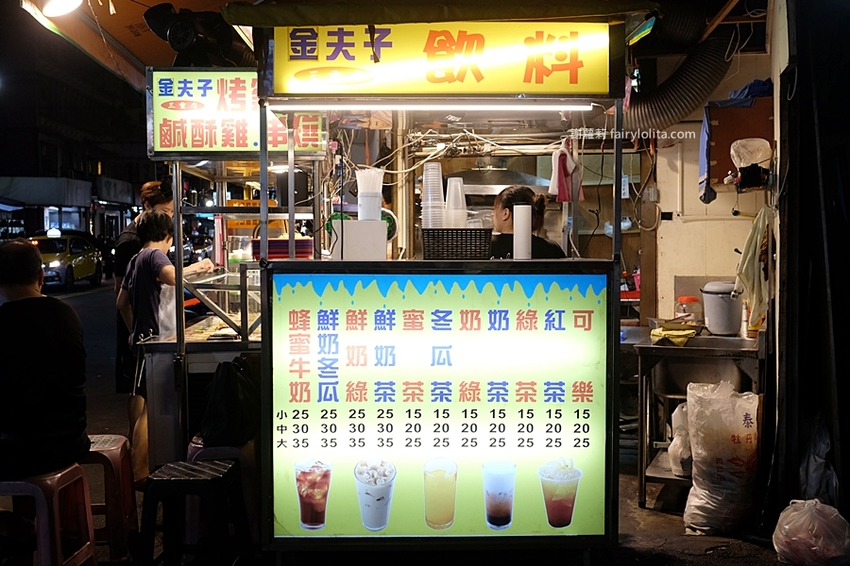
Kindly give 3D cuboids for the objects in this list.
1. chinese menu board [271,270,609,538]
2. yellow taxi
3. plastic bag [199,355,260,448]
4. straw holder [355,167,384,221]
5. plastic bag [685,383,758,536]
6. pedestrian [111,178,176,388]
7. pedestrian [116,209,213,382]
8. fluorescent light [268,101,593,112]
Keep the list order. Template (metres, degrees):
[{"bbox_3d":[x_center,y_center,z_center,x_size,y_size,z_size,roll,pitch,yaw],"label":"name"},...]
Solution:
[{"bbox_3d":[0.057,0.447,3.060,1.224,0.975,0.080,0,2,-2],"label":"chinese menu board"},{"bbox_3d":[-11.673,-0.682,26.200,1.750,1.580,4.450,0,2,-6],"label":"yellow taxi"},{"bbox_3d":[-0.881,0.530,3.760,0.290,0.420,0.210,0,2,-6],"label":"plastic bag"},{"bbox_3d":[-0.215,-0.347,3.200,0.112,0.200,0.112,0,2,-2],"label":"straw holder"},{"bbox_3d":[1.408,0.821,3.910,0.330,0.690,0.260,0,2,0],"label":"plastic bag"},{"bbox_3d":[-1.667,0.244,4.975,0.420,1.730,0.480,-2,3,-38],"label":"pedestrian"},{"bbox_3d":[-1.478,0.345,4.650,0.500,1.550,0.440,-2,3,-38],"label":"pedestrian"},{"bbox_3d":[0.020,-0.651,3.080,1.205,0.035,0.045,0,2,-2],"label":"fluorescent light"}]

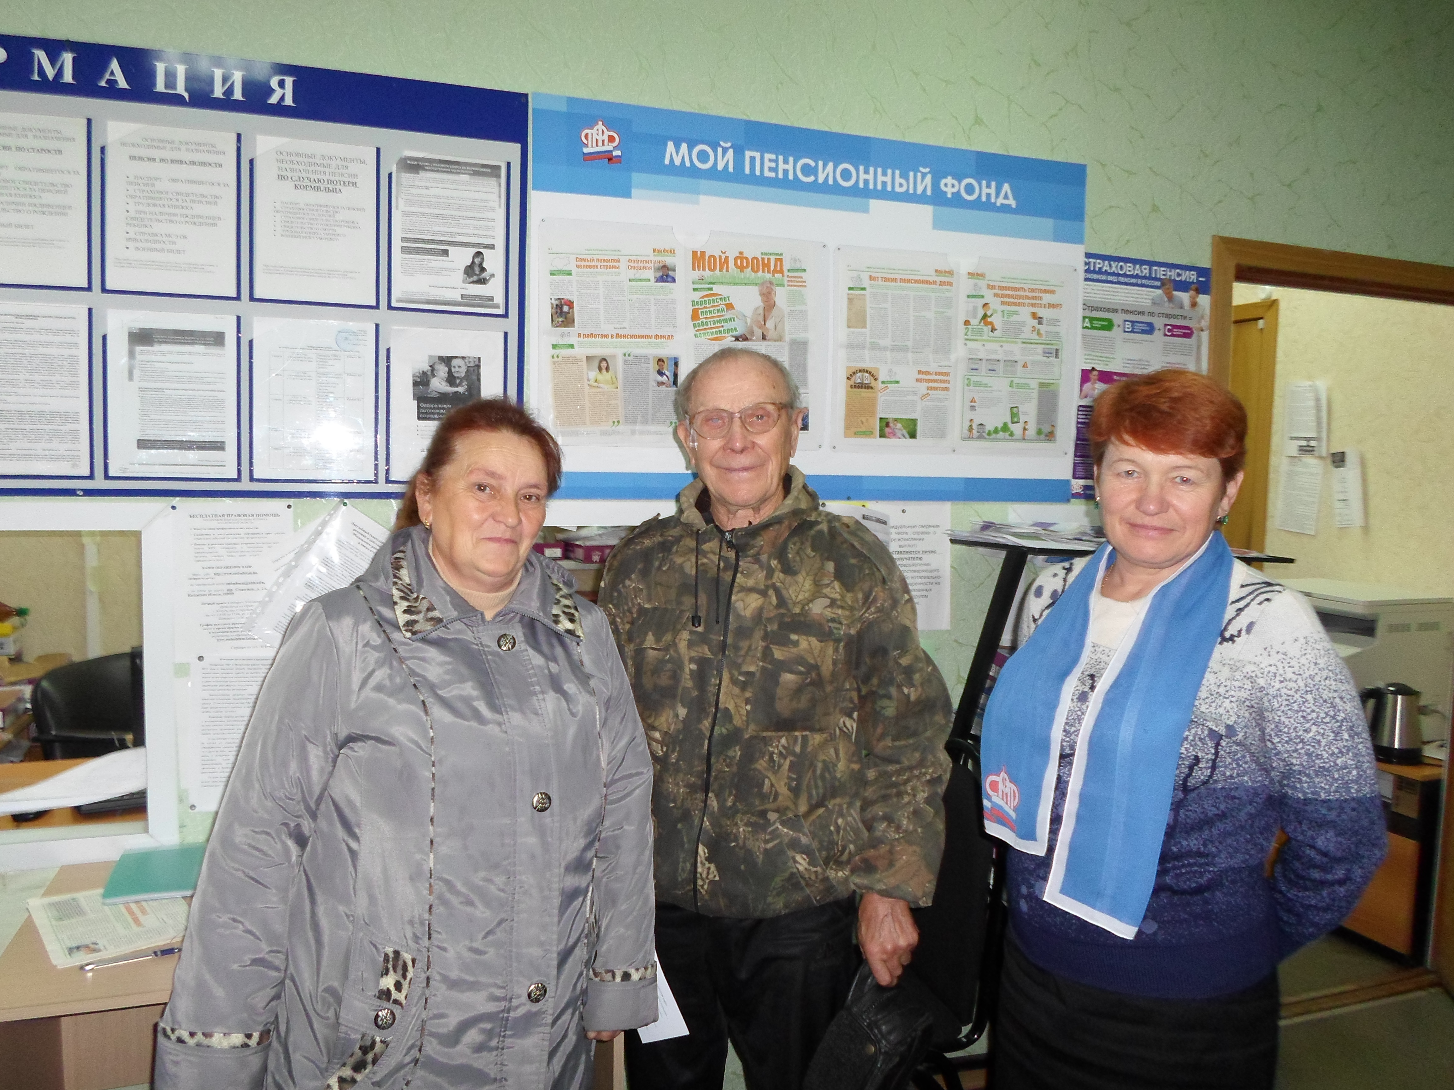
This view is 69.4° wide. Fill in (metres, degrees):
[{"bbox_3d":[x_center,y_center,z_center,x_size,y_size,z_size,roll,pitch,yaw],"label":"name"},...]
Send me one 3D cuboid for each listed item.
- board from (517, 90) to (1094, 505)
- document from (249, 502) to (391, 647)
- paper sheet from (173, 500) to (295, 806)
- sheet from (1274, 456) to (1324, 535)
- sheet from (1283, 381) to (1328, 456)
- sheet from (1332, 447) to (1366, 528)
[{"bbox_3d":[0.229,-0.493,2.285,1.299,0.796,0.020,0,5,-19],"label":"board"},{"bbox_3d":[-0.727,0.101,2.005,0.225,0.300,0.012,37,-7,-18],"label":"document"},{"bbox_3d":[-0.910,0.210,1.959,0.215,0.578,0.010,0,5,-19],"label":"paper sheet"},{"bbox_3d":[2.265,-0.195,4.160,0.012,0.295,0.195,0,8,-19],"label":"sheet"},{"bbox_3d":[2.272,-0.495,4.133,0.012,0.297,0.205,0,5,-19],"label":"sheet"},{"bbox_3d":[2.336,-0.211,3.953,0.012,0.295,0.140,0,-4,-19],"label":"sheet"}]

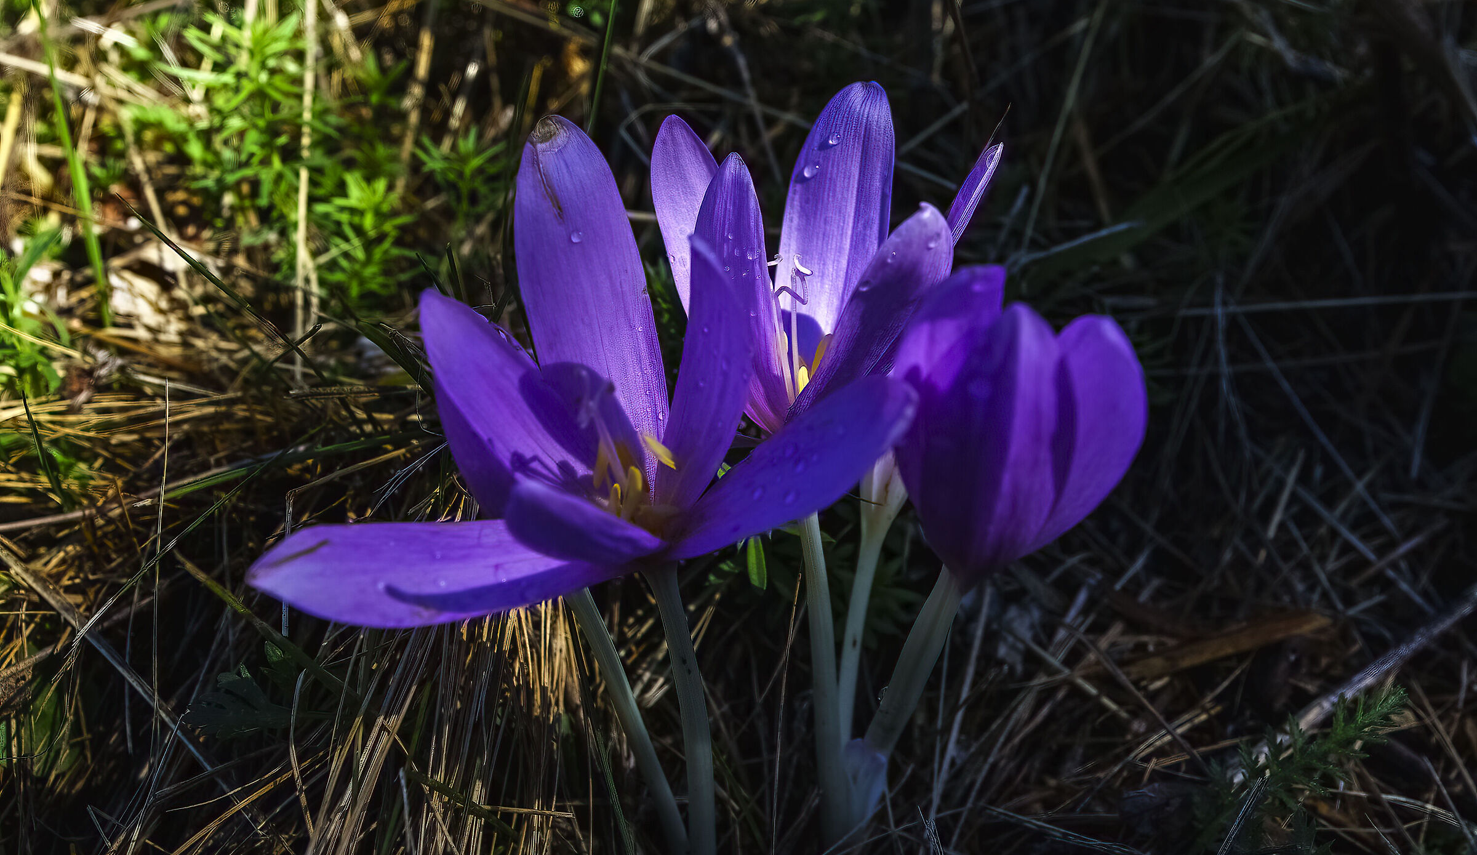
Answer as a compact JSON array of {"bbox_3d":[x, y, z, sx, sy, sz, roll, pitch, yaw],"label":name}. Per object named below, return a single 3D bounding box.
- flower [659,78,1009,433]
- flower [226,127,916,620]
[{"bbox_3d":[0.017,-0.031,0.243,0.066,0.062,0.055,0,27,0],"label":"flower"},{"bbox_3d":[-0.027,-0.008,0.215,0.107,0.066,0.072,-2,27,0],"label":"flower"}]

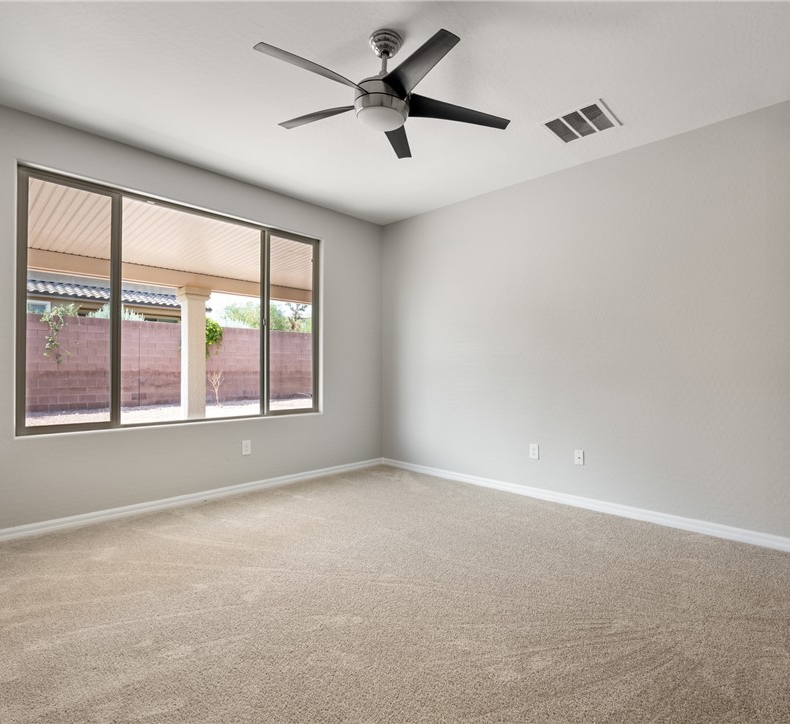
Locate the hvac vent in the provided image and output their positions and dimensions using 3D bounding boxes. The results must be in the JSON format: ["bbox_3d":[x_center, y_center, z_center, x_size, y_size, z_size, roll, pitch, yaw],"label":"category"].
[{"bbox_3d":[1.292,-1.639,2.925,0.390,0.030,0.380,1,-1,-44],"label":"hvac vent"}]

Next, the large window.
[{"bbox_3d":[-1.681,-0.393,3.671,2.390,1.810,0.100,1,-1,-44],"label":"large window"}]

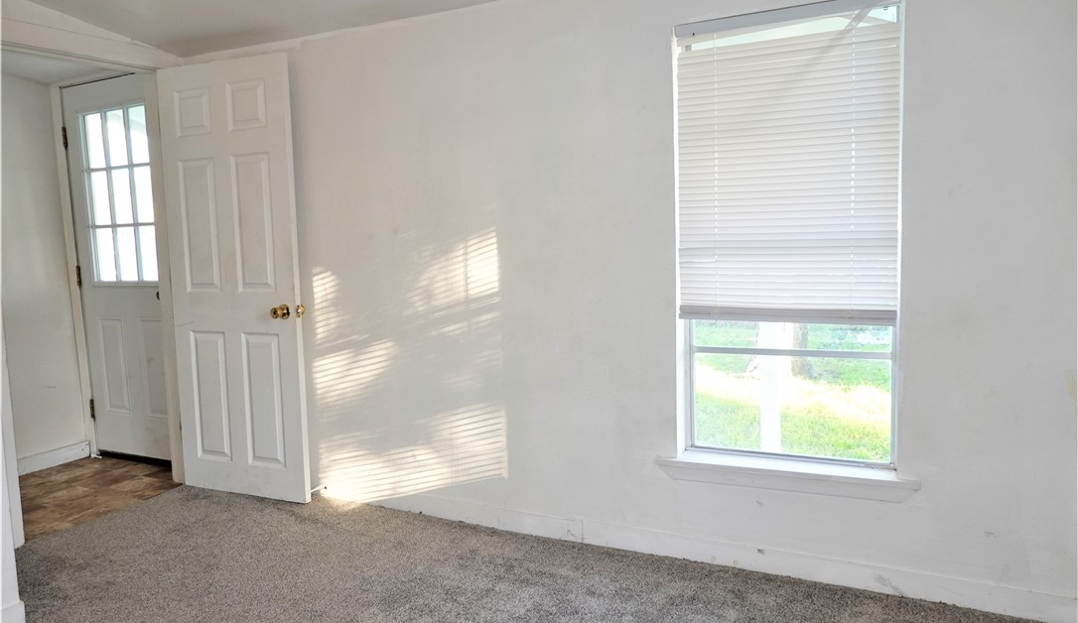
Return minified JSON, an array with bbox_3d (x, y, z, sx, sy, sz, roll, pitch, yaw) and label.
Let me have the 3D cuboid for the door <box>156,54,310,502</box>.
[{"bbox_3d":[-1.449,-0.133,3.408,0.758,2.040,0.045,0,5,22],"label":"door"}]

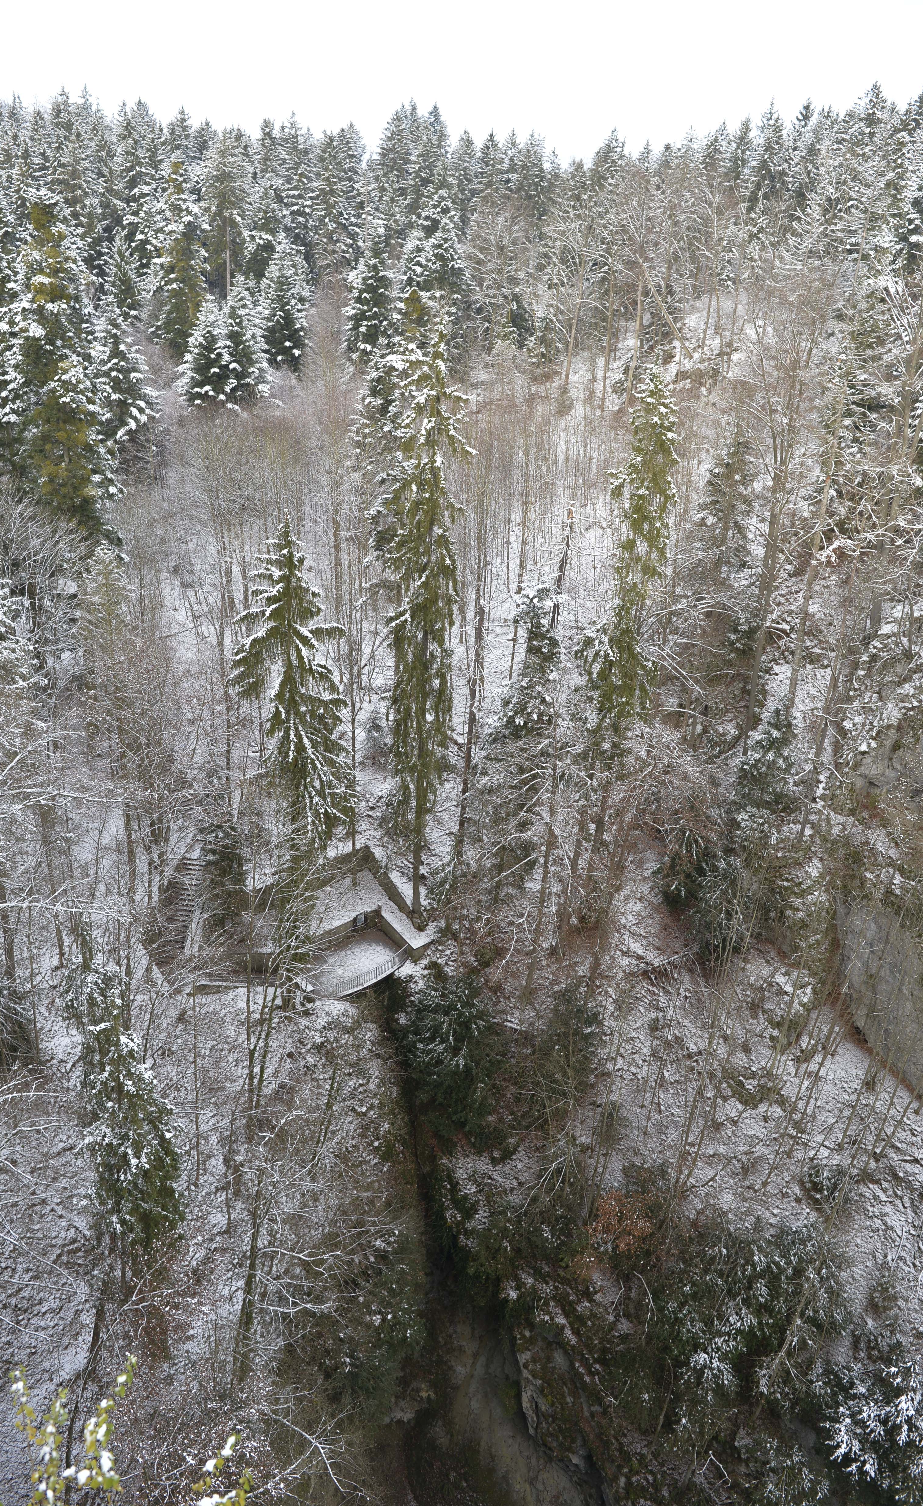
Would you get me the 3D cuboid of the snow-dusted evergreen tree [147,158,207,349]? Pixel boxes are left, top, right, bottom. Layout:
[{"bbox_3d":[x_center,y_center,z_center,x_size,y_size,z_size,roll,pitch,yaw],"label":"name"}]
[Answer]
[{"bbox_3d":[-30.587,-52.106,108.175,6.330,20.590,6.330,1,25,0],"label":"snow-dusted evergreen tree"}]

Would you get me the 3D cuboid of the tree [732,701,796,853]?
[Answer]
[{"bbox_3d":[19.919,1.751,66.077,4.330,10.680,4.330,1,25,0],"label":"tree"}]

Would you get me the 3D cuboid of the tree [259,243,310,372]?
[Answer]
[{"bbox_3d":[-18.292,-45.691,104.071,5.400,12.860,5.400,1,25,0],"label":"tree"}]

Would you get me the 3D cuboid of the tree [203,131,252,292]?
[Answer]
[{"bbox_3d":[-28.542,-64.017,122.161,6.310,20.970,6.310,1,25,0],"label":"tree"}]

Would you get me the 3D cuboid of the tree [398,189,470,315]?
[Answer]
[{"bbox_3d":[-2.815,-49.068,102.093,7.190,14.550,7.190,1,25,0],"label":"tree"}]

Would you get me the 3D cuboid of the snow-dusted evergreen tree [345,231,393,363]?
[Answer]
[{"bbox_3d":[-8.931,-43.338,97.074,4.780,12.680,4.780,1,25,0],"label":"snow-dusted evergreen tree"}]

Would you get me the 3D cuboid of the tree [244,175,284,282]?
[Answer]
[{"bbox_3d":[-23.106,-59.879,118.074,5.330,13.970,5.330,1,25,0],"label":"tree"}]

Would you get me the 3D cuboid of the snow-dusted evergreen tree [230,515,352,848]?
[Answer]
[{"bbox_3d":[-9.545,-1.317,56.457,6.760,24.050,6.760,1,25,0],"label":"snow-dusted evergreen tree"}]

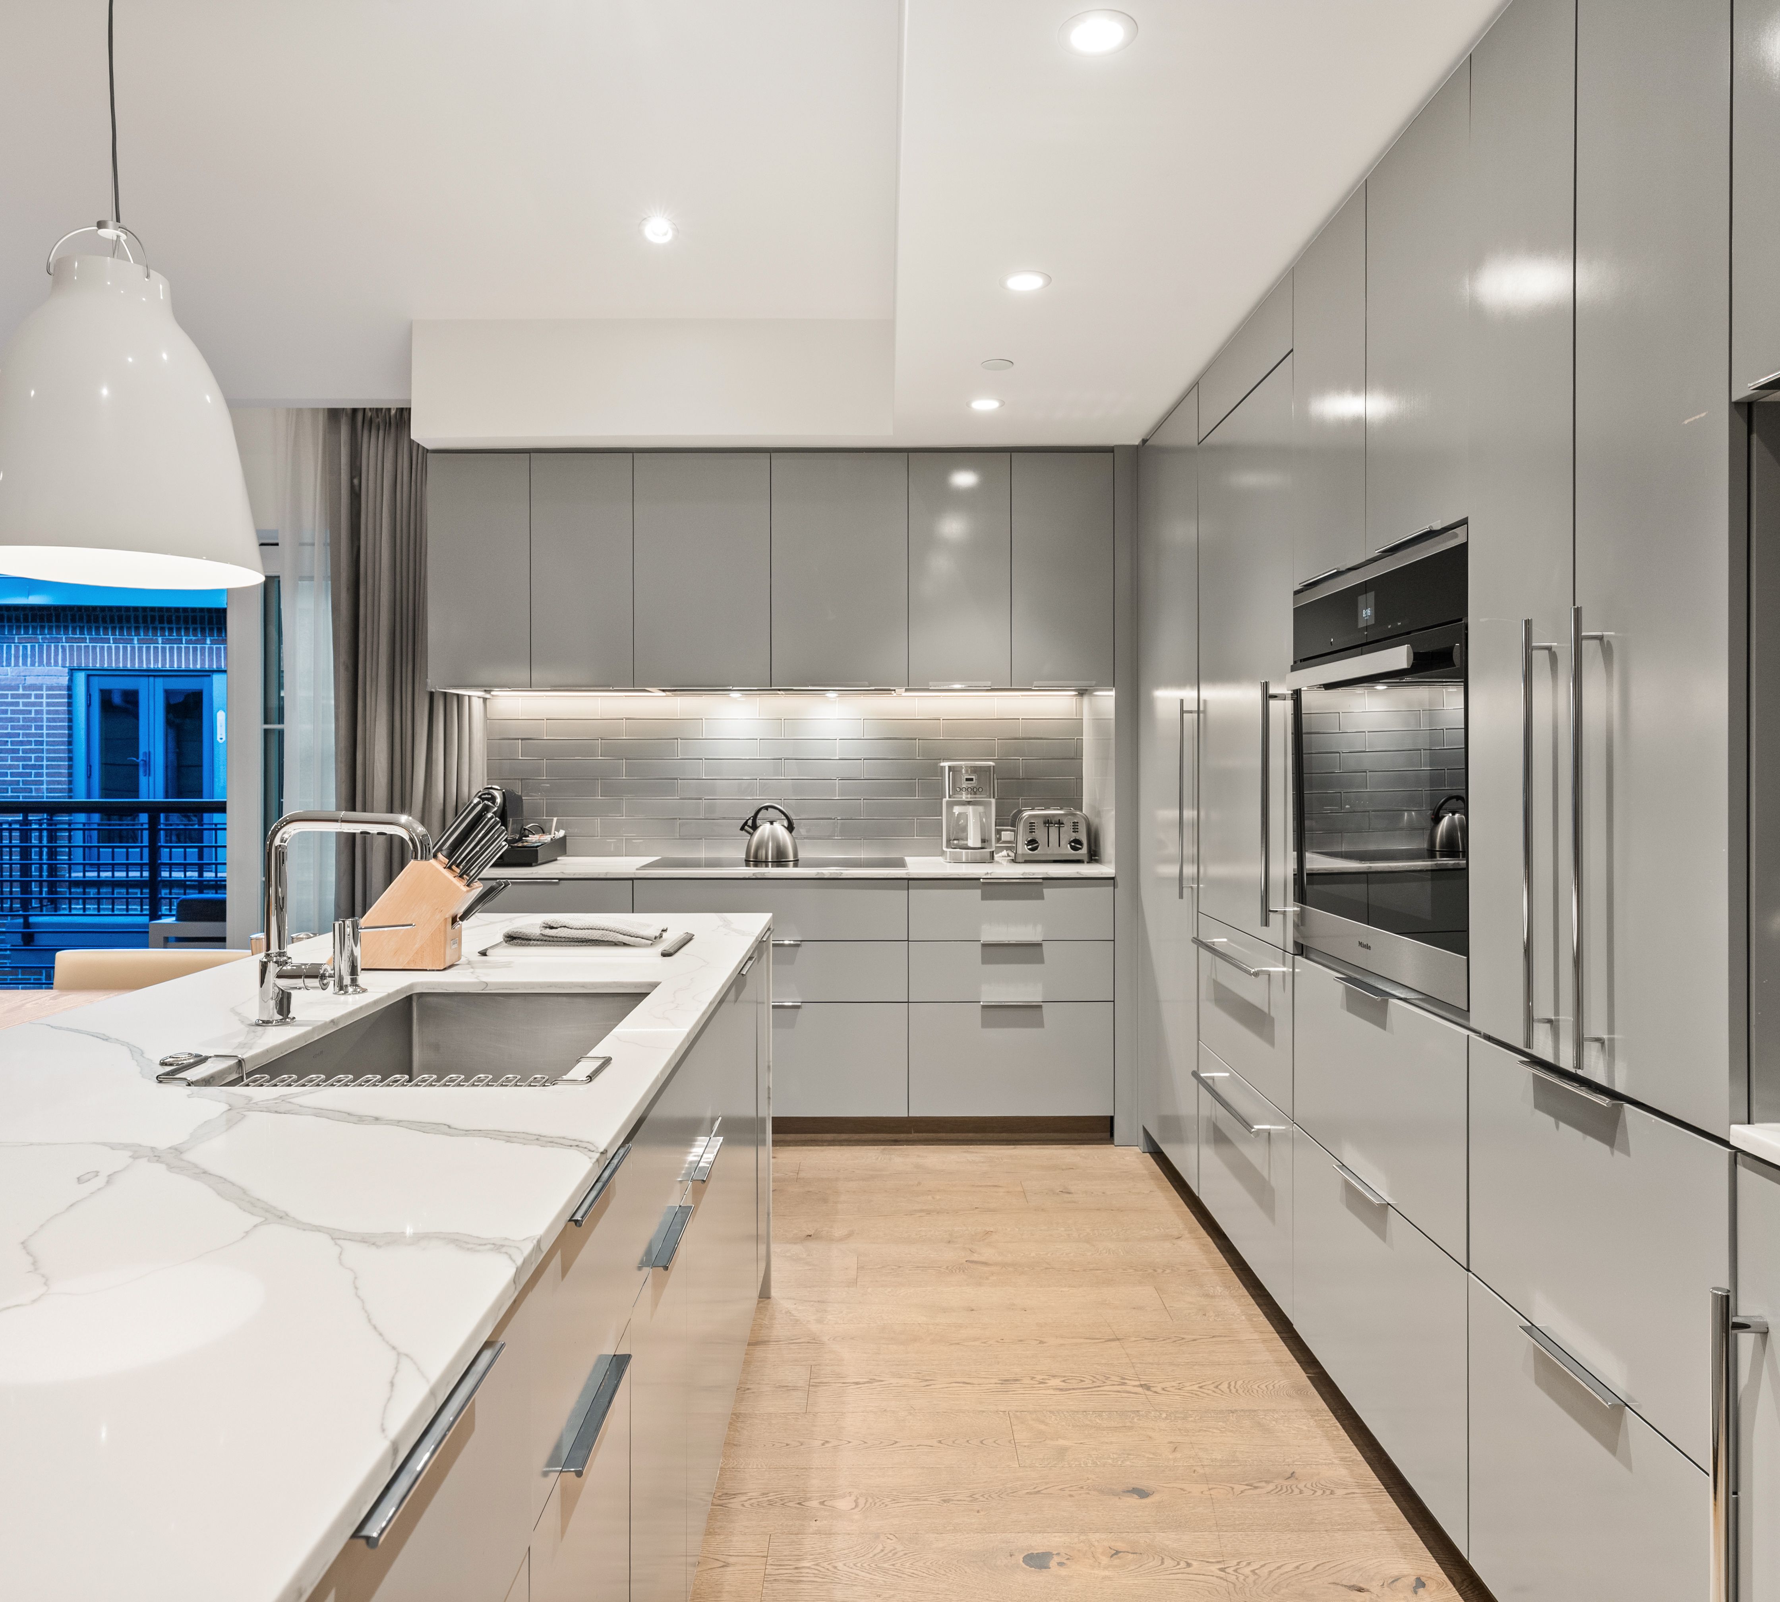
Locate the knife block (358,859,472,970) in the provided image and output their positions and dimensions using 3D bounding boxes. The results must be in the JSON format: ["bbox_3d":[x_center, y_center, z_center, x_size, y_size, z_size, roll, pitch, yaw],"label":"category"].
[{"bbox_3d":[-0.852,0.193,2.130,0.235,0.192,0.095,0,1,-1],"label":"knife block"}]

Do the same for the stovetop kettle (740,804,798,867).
[{"bbox_3d":[-0.427,0.127,4.270,0.207,0.222,0.192,0,1,-9],"label":"stovetop kettle"}]

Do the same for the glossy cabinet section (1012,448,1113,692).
[{"bbox_3d":[0.570,-0.770,4.265,0.342,0.779,0.570,0,1,0],"label":"glossy cabinet section"}]

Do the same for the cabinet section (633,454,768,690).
[{"bbox_3d":[-0.624,-0.770,4.265,0.453,0.779,0.570,0,1,0],"label":"cabinet section"}]

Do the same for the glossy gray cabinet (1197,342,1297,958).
[{"bbox_3d":[1.148,-0.325,2.917,0.600,1.279,0.762,0,1,0],"label":"glossy gray cabinet"}]

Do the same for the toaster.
[{"bbox_3d":[0.589,0.119,4.490,0.265,0.197,0.280,0,1,-1],"label":"toaster"}]

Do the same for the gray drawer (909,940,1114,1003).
[{"bbox_3d":[0.408,0.571,4.300,0.691,0.208,0.520,0,1,0],"label":"gray drawer"}]

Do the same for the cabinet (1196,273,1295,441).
[{"bbox_3d":[1.148,-1.051,2.917,0.600,0.174,0.762,0,1,0],"label":"cabinet"}]

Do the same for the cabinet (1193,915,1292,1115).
[{"bbox_3d":[1.121,0.486,2.885,0.590,0.348,0.720,0,1,-1],"label":"cabinet"}]

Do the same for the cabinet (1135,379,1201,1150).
[{"bbox_3d":[1.123,-0.032,3.620,0.590,2.200,0.730,0,1,-1],"label":"cabinet"}]

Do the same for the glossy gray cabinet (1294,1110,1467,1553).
[{"bbox_3d":[1.154,0.901,2.160,0.600,0.426,0.752,0,1,0],"label":"glossy gray cabinet"}]

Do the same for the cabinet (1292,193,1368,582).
[{"bbox_3d":[1.136,-0.772,2.333,0.580,0.680,0.380,0,1,-1],"label":"cabinet"}]

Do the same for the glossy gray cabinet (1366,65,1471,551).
[{"bbox_3d":[1.156,-0.768,1.968,0.600,0.688,0.374,0,1,0],"label":"glossy gray cabinet"}]

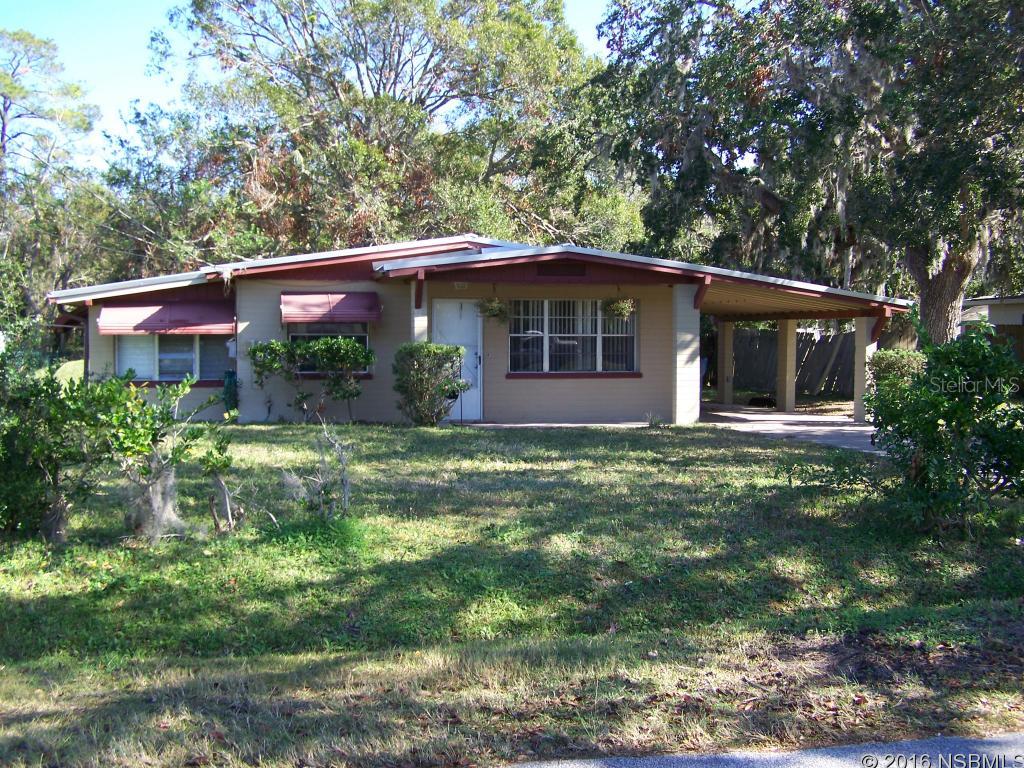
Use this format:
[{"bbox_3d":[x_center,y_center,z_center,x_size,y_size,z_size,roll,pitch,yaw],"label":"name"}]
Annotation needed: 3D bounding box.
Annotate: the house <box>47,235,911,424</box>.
[{"bbox_3d":[-1.043,-0.961,20.707,13.150,3.100,8.800,-1,3,-13],"label":"house"}]

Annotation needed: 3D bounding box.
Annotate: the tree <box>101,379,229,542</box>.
[{"bbox_3d":[-2.684,0.594,8.633,0.950,1.220,0.850,0,2,0],"label":"tree"}]

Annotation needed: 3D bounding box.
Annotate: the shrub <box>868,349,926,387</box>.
[{"bbox_3d":[6.787,0.028,19.826,0.950,1.308,0.900,0,2,-14],"label":"shrub"}]

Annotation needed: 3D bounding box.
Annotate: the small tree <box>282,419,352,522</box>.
[{"bbox_3d":[-1.616,0.694,9.338,0.560,0.880,0.500,0,2,0],"label":"small tree"}]

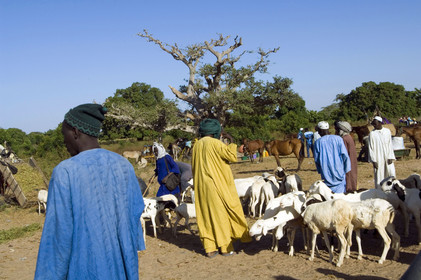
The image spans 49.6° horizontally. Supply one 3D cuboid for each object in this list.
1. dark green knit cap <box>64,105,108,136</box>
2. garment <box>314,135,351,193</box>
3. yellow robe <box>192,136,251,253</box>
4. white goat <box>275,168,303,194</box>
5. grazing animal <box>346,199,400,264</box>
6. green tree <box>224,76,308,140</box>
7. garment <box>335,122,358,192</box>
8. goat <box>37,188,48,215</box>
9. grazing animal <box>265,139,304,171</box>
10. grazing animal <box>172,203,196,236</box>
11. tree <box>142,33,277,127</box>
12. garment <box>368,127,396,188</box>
[{"bbox_3d":[-0.662,-0.104,2.420,0.218,0.160,0.182,15,7,25],"label":"dark green knit cap"},{"bbox_3d":[2.227,0.475,8.302,0.660,1.180,0.420,-5,0,14],"label":"garment"},{"bbox_3d":[0.141,0.729,6.100,0.640,1.480,0.500,-4,1,22],"label":"yellow robe"},{"bbox_3d":[1.543,0.984,8.900,0.360,0.880,0.900,-3,1,40],"label":"white goat"},{"bbox_3d":[1.826,1.046,5.440,0.920,0.780,0.340,-3,1,34],"label":"grazing animal"},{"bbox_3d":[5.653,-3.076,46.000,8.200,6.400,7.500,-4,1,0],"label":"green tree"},{"bbox_3d":[3.017,0.398,10.000,0.450,1.600,0.520,-3,1,41],"label":"garment"},{"bbox_3d":[-3.960,1.544,11.751,0.900,0.670,0.270,-5,0,-37],"label":"goat"},{"bbox_3d":[3.053,0.579,18.800,1.750,1.320,0.450,-4,1,-12],"label":"grazing animal"},{"bbox_3d":[-0.226,1.249,7.451,0.850,0.590,0.230,-5,0,-18],"label":"grazing animal"},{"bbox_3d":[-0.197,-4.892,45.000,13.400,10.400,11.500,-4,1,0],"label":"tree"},{"bbox_3d":[4.088,0.451,10.800,0.640,1.460,0.420,-4,1,13],"label":"garment"}]

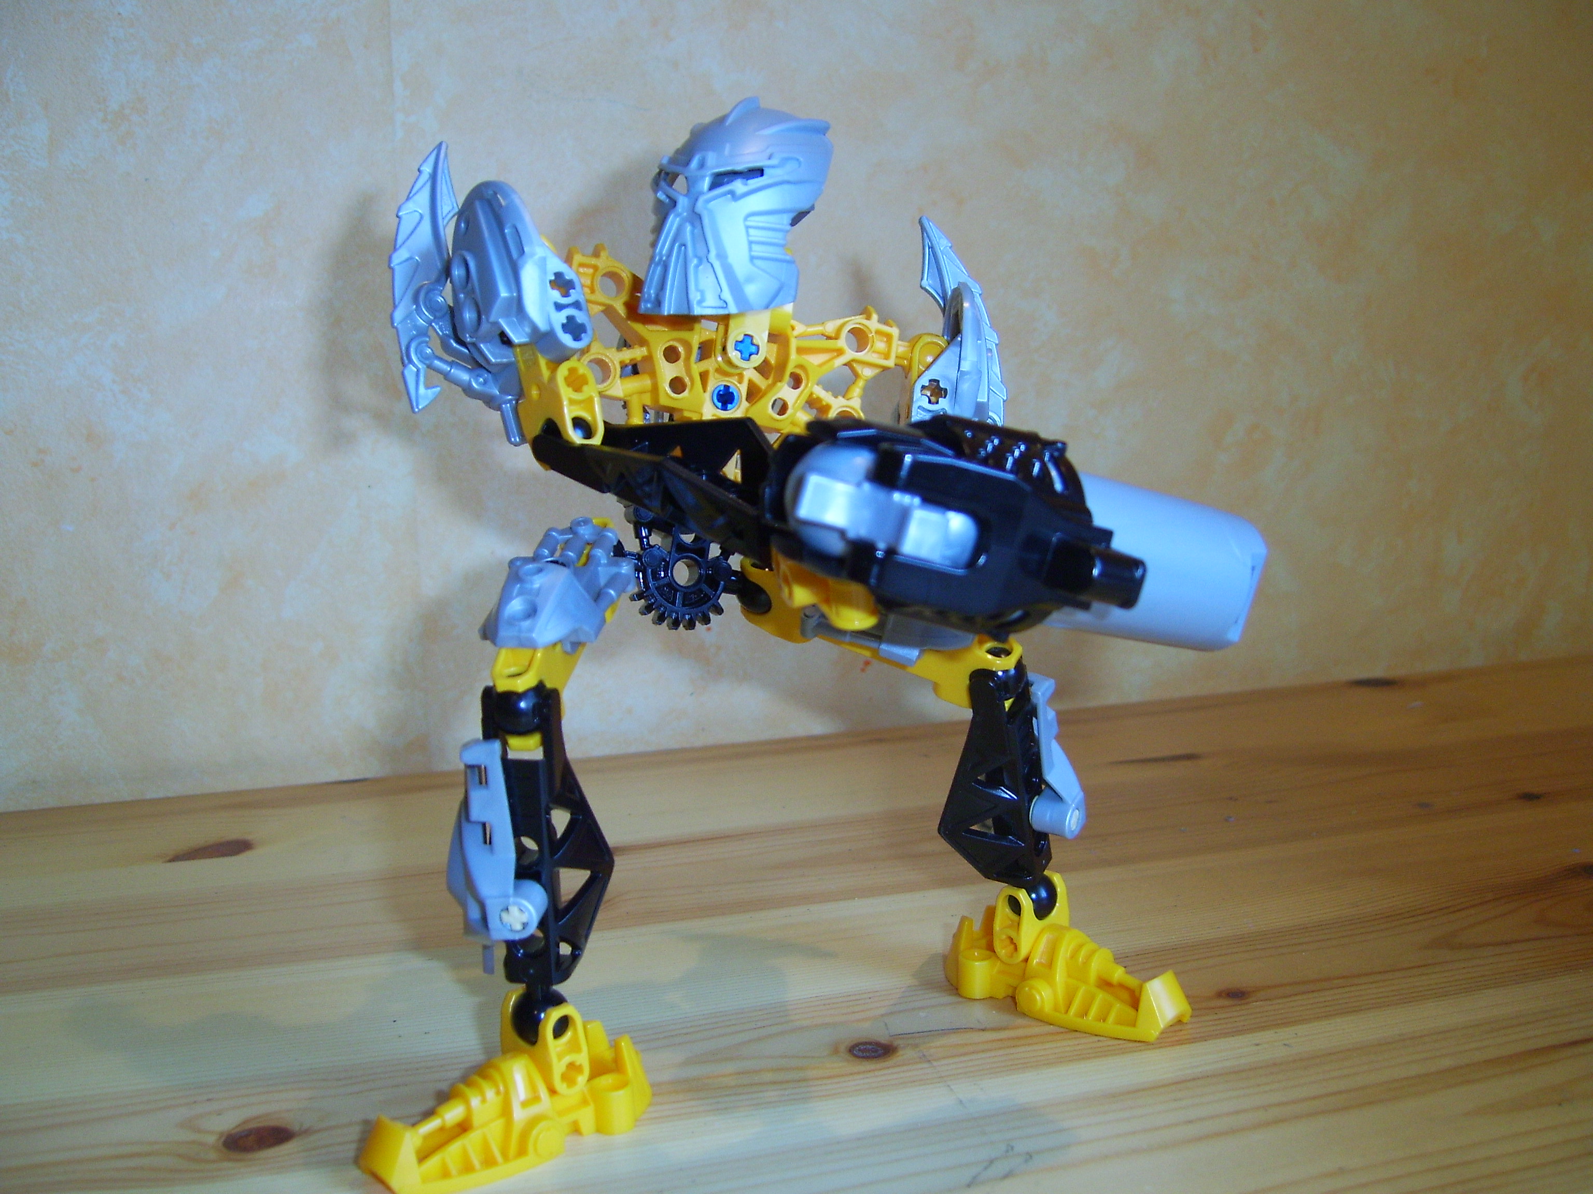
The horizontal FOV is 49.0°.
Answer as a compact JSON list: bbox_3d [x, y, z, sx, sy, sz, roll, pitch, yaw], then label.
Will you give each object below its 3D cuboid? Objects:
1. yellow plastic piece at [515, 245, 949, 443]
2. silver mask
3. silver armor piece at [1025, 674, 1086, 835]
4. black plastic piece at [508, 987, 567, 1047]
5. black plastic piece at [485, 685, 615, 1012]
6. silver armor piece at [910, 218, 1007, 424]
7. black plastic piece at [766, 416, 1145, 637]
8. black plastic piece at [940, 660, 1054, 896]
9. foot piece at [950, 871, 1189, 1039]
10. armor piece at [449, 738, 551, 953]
[{"bbox_3d":[-0.011,-0.045,0.315,0.072,0.036,0.034,3,19,-8],"label":"yellow plastic piece"},{"bbox_3d":[-0.010,-0.069,0.308,0.030,0.037,0.027,9,19,34],"label":"silver mask"},{"bbox_3d":[0.049,0.032,0.334,0.012,0.034,0.013,8,36,28],"label":"silver armor piece"},{"bbox_3d":[-0.045,0.073,0.305,0.010,0.011,0.010,0,14,0],"label":"black plastic piece"},{"bbox_3d":[-0.043,0.043,0.302,0.015,0.058,0.018,8,15,42],"label":"black plastic piece"},{"bbox_3d":[0.030,-0.047,0.316,0.016,0.044,0.029,-1,15,24],"label":"silver armor piece"},{"bbox_3d":[0.024,-0.010,0.262,0.049,0.027,0.028,6,14,-21],"label":"black plastic piece"},{"bbox_3d":[0.040,0.036,0.342,0.018,0.056,0.015,8,36,28],"label":"black plastic piece"},{"bbox_3d":[0.056,0.069,0.357,0.048,0.028,0.023,10,17,36],"label":"foot piece"},{"bbox_3d":[-0.052,0.043,0.293,0.014,0.035,0.012,8,15,42],"label":"armor piece"}]

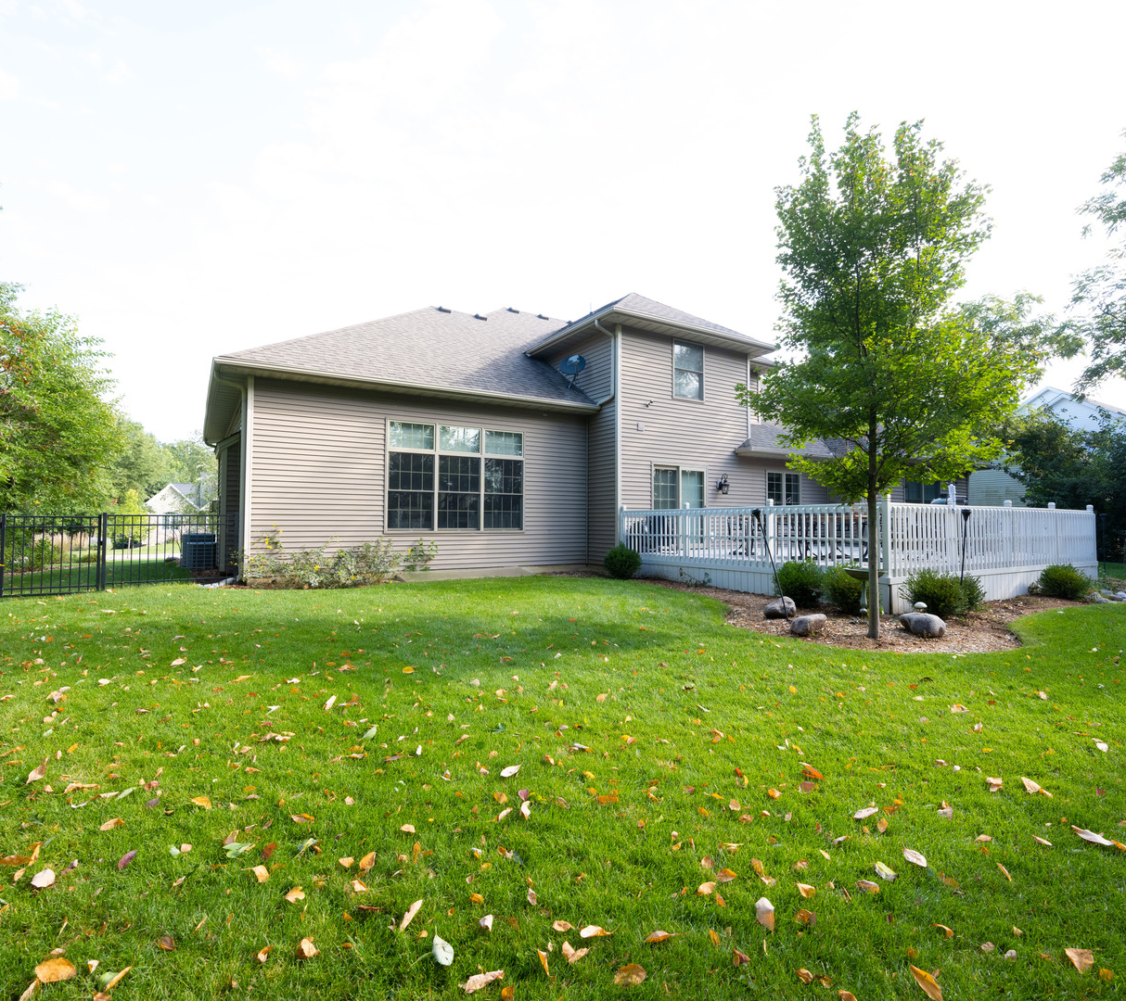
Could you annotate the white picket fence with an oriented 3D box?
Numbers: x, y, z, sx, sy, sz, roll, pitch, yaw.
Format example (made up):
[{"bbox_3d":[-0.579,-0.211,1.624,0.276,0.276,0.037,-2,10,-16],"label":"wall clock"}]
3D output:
[{"bbox_3d":[6.038,0.936,12.494,7.430,1.640,6.130,2,-3,-31],"label":"white picket fence"}]

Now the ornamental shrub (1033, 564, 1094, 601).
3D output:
[{"bbox_3d":[8.141,1.294,9.560,0.840,0.570,0.820,-2,-3,40],"label":"ornamental shrub"}]

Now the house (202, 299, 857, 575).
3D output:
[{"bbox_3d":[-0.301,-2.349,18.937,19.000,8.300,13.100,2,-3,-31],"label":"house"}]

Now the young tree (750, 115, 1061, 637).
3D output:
[{"bbox_3d":[3.594,-1.465,6.726,3.150,6.000,3.100,-1,-3,28],"label":"young tree"}]

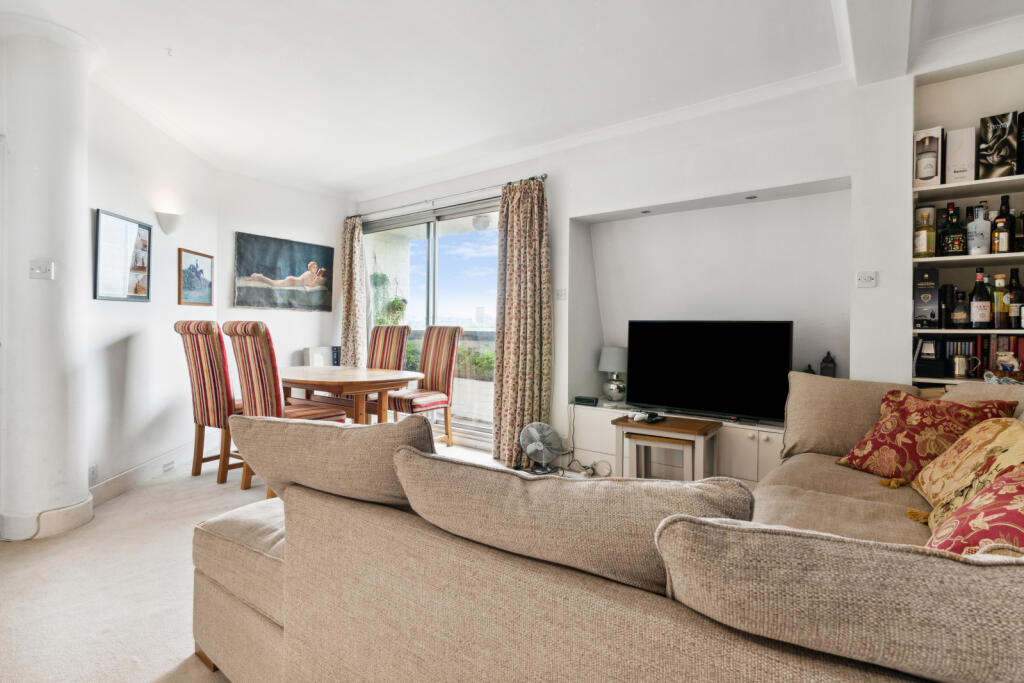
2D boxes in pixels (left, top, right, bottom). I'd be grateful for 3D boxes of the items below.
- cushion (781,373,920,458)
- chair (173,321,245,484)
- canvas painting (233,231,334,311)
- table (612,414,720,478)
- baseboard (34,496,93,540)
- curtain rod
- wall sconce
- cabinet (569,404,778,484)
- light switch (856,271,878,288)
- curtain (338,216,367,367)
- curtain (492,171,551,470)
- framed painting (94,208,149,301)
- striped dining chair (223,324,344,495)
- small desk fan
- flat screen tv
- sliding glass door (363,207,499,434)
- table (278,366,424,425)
[{"bbox_3d":[1.586,0.353,2.142,0.500,0.400,0.160,2,-10,35],"label":"cushion"},{"bbox_3d":[-1.940,0.396,3.210,0.450,1.060,0.580,1,1,35],"label":"chair"},{"bbox_3d":[-2.110,-0.626,4.292,0.030,0.645,0.915,5,4,37],"label":"canvas painting"},{"bbox_3d":[0.875,0.700,2.600,0.530,0.470,0.320,1,1,34],"label":"table"},{"bbox_3d":[-2.265,0.885,2.325,0.080,0.130,0.270,1,1,22],"label":"baseboard"},{"bbox_3d":[-0.685,-1.218,3.898,2.262,0.055,0.070,1,1,34],"label":"curtain rod"},{"bbox_3d":[-2.400,-0.832,3.190,0.095,0.155,0.205,0,1,-10],"label":"wall sconce"},{"bbox_3d":[1.207,0.693,3.042,1.600,0.470,0.500,1,1,34],"label":"cabinet"},{"bbox_3d":[1.846,-0.322,2.359,0.088,0.087,0.012,2,2,35],"label":"light switch"},{"bbox_3d":[-1.612,-0.184,4.684,0.380,2.140,0.130,2,2,35],"label":"curtain"},{"bbox_3d":[0.091,-0.136,3.483,0.460,2.130,0.140,2,2,35],"label":"curtain"},{"bbox_3d":[-2.311,-0.486,2.717,0.025,0.500,0.435,2,1,-7],"label":"framed painting"},{"bbox_3d":[-1.430,0.401,2.867,0.450,1.060,0.580,1,1,39],"label":"striped dining chair"},{"bbox_3d":[0.205,0.751,3.200,0.290,0.350,0.210,1,1,22],"label":"small desk fan"},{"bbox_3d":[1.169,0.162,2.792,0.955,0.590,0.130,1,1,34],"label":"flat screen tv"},{"bbox_3d":[-0.792,-0.225,4.301,2.100,2.040,0.100,2,2,35],"label":"sliding glass door"},{"bbox_3d":[-1.360,0.569,3.340,1.470,0.710,0.880,1,1,33],"label":"table"}]

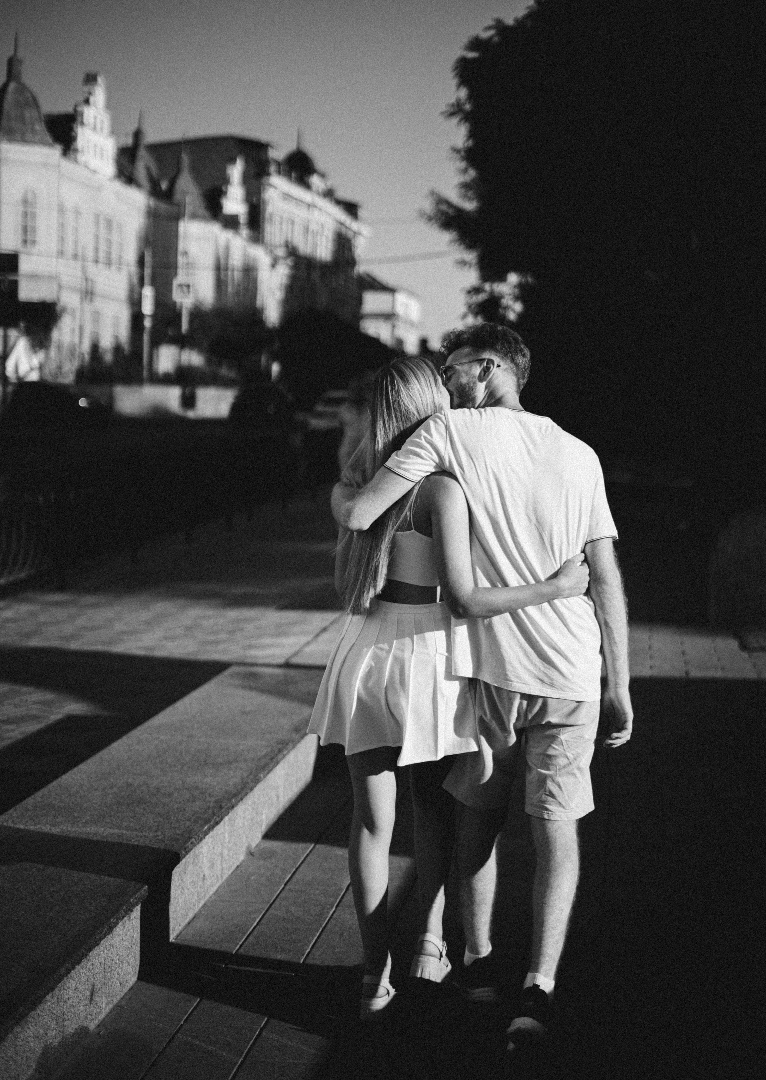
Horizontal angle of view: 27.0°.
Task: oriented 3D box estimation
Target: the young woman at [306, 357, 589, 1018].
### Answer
[{"bbox_3d":[0.165,0.374,4.219,0.720,1.680,0.520,0,5,-1],"label":"young woman"}]

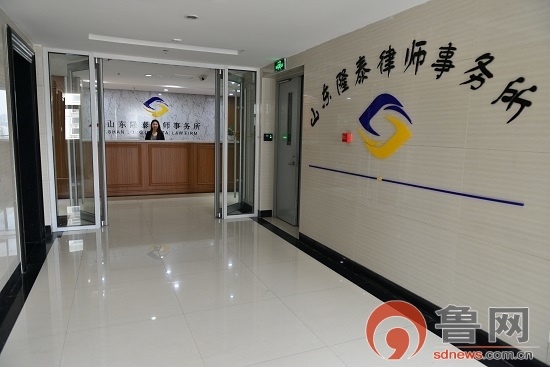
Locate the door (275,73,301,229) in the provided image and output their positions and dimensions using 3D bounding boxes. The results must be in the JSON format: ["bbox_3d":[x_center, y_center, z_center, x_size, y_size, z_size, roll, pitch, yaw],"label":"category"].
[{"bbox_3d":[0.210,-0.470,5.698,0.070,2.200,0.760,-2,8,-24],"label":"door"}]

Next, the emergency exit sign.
[{"bbox_3d":[0.077,-1.652,5.175,0.040,0.155,0.340,-2,8,-24],"label":"emergency exit sign"}]

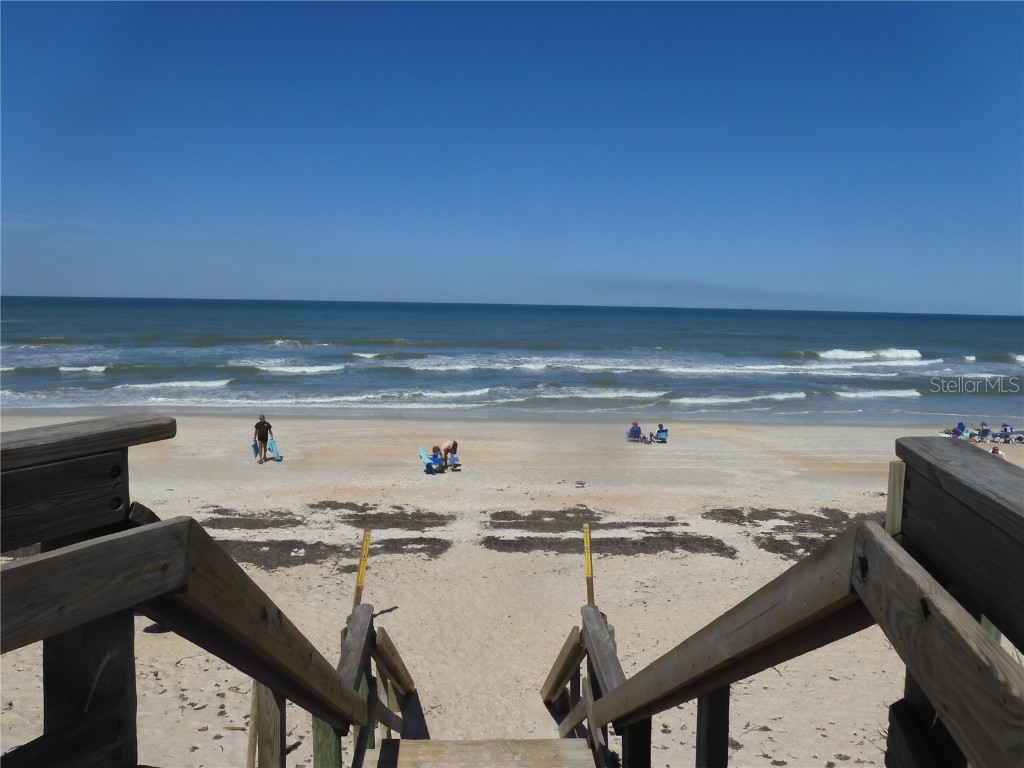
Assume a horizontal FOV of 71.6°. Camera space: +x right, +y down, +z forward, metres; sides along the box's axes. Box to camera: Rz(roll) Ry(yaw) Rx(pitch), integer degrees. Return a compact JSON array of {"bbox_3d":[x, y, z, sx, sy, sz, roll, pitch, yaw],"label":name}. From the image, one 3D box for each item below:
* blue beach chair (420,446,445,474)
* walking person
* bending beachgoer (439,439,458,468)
[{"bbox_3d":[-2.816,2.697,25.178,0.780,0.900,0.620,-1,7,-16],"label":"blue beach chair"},{"bbox_3d":[-9.177,2.038,26.194,0.700,1.740,0.500,0,6,-7],"label":"walking person"},{"bbox_3d":[-2.326,2.570,25.736,0.850,1.050,0.550,-1,7,-17],"label":"bending beachgoer"}]

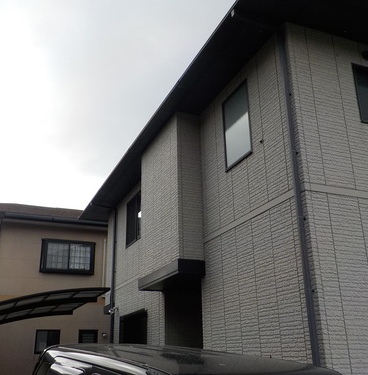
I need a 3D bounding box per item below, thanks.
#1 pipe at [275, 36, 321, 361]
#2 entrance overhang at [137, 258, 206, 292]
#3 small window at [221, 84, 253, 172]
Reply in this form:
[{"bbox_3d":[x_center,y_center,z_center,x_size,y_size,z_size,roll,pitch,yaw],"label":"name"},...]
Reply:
[{"bbox_3d":[1.298,0.330,4.773,0.075,5.250,0.075,7,-21,-21],"label":"pipe"},{"bbox_3d":[-0.271,1.643,7.919,0.480,0.250,2.200,7,-21,-21],"label":"entrance overhang"},{"bbox_3d":[0.796,-0.927,6.610,0.090,1.190,0.780,7,-21,-21],"label":"small window"}]

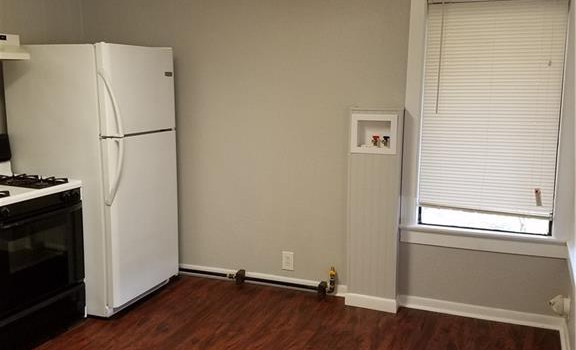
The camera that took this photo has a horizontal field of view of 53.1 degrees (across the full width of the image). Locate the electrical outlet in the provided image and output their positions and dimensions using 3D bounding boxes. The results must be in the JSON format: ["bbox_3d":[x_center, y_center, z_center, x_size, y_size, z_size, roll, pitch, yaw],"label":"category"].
[{"bbox_3d":[0.001,0.626,4.166,0.086,0.132,0.015,4,10,22],"label":"electrical outlet"}]

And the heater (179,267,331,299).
[{"bbox_3d":[-0.269,0.774,4.241,1.210,0.101,0.079,4,10,22],"label":"heater"}]

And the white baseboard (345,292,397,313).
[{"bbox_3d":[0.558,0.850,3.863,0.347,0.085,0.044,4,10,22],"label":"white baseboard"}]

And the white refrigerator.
[{"bbox_3d":[-1.297,0.003,3.966,0.788,1.705,0.747,4,10,22],"label":"white refrigerator"}]

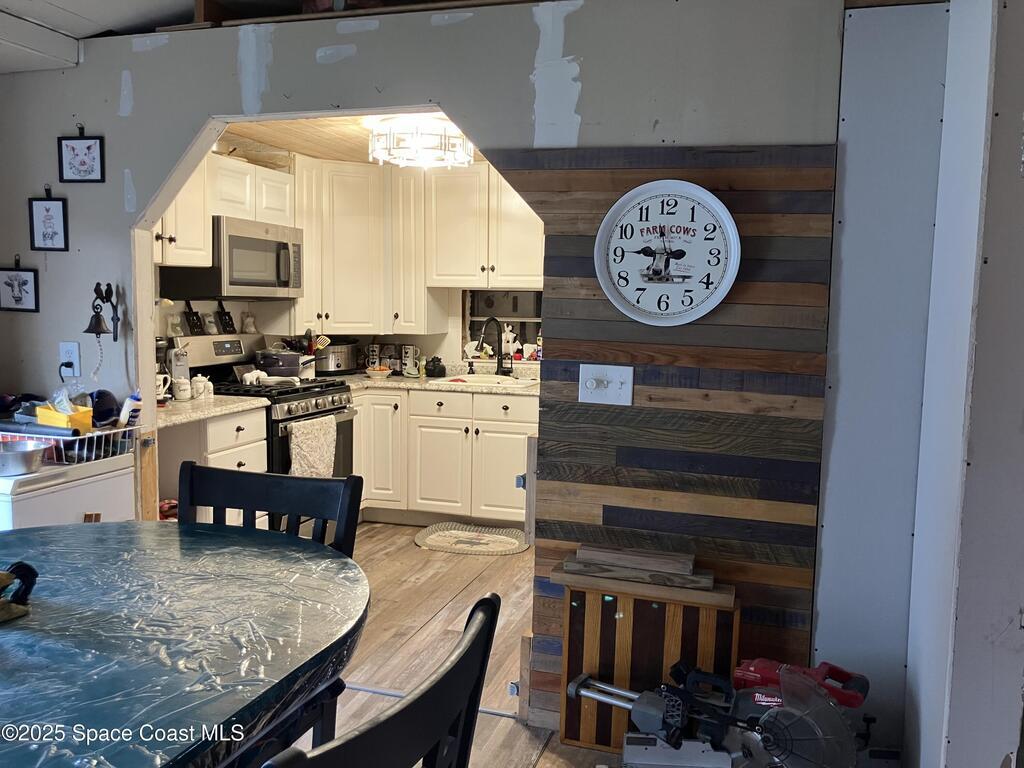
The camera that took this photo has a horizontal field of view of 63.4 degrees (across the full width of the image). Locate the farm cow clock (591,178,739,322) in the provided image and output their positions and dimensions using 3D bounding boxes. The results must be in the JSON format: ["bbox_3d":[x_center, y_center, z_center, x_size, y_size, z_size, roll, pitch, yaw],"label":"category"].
[{"bbox_3d":[0.474,-0.400,2.547,0.444,0.444,0.052,3,6,16],"label":"farm cow clock"}]

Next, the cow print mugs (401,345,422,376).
[{"bbox_3d":[-0.669,-0.155,5.480,0.125,0.205,0.090,0,6,-7],"label":"cow print mugs"}]

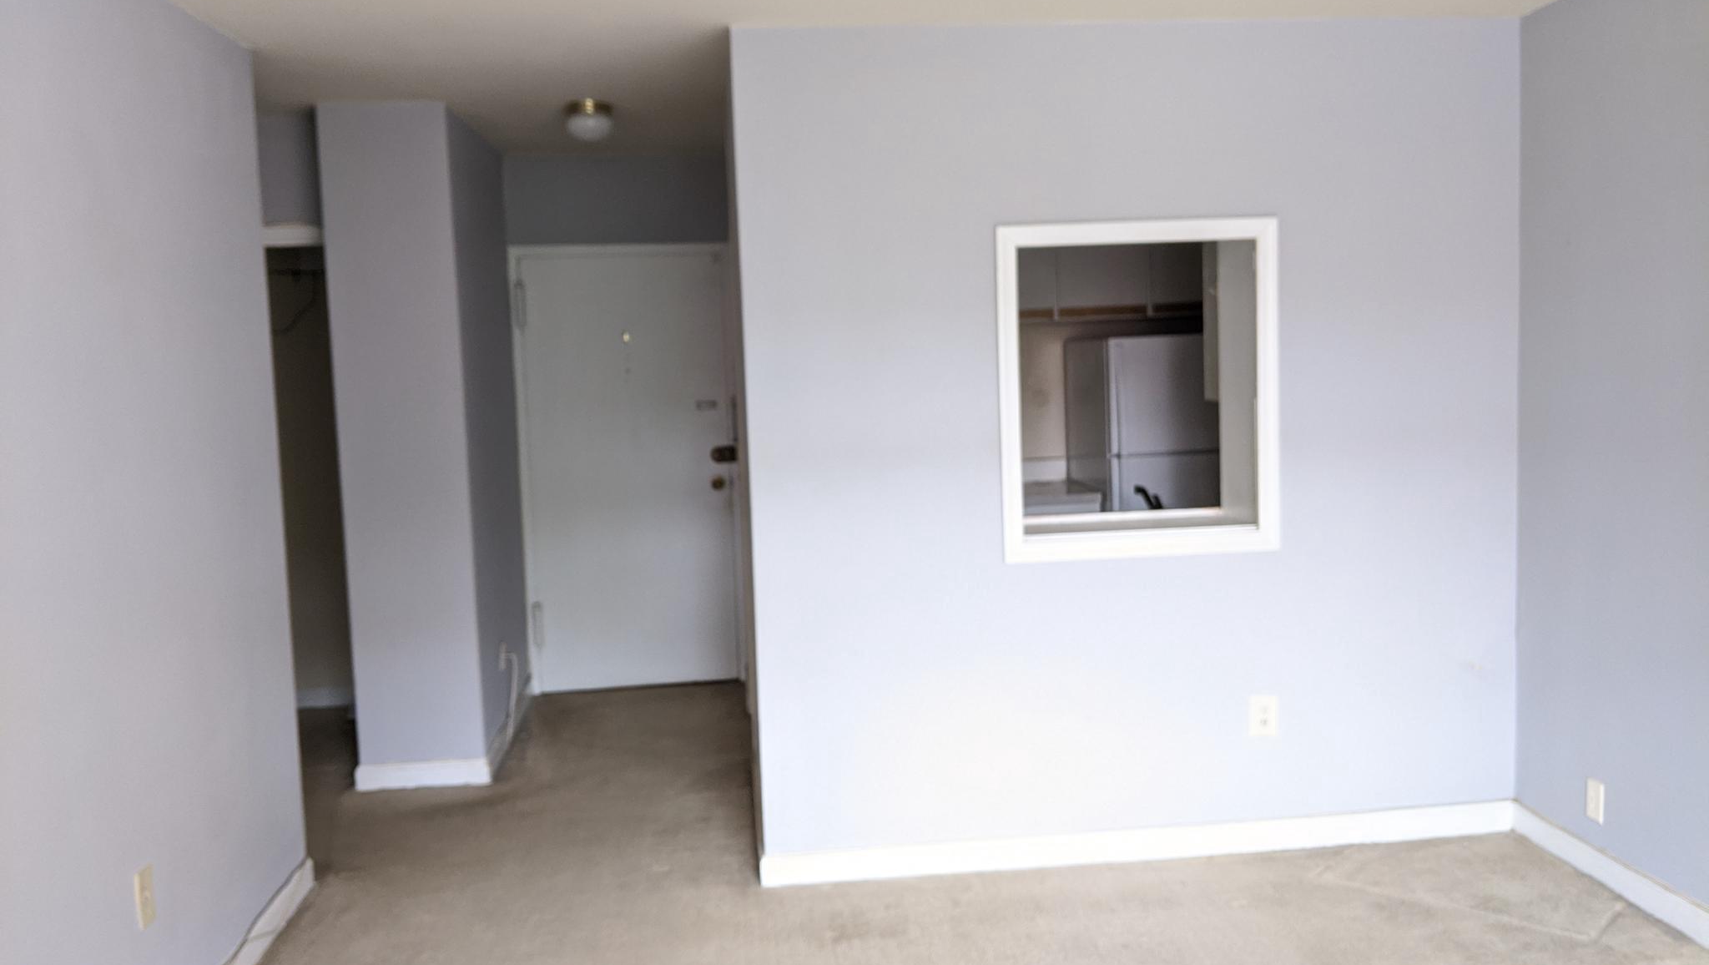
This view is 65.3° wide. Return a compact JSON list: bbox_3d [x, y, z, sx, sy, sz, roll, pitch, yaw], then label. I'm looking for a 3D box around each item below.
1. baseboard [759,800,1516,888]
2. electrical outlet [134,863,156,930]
[{"bbox_3d":[0.889,1.084,4.028,2.344,0.102,0.018,-3,6,-6],"label":"baseboard"},{"bbox_3d":[-1.544,0.901,2.900,0.010,0.120,0.075,-3,6,-6],"label":"electrical outlet"}]

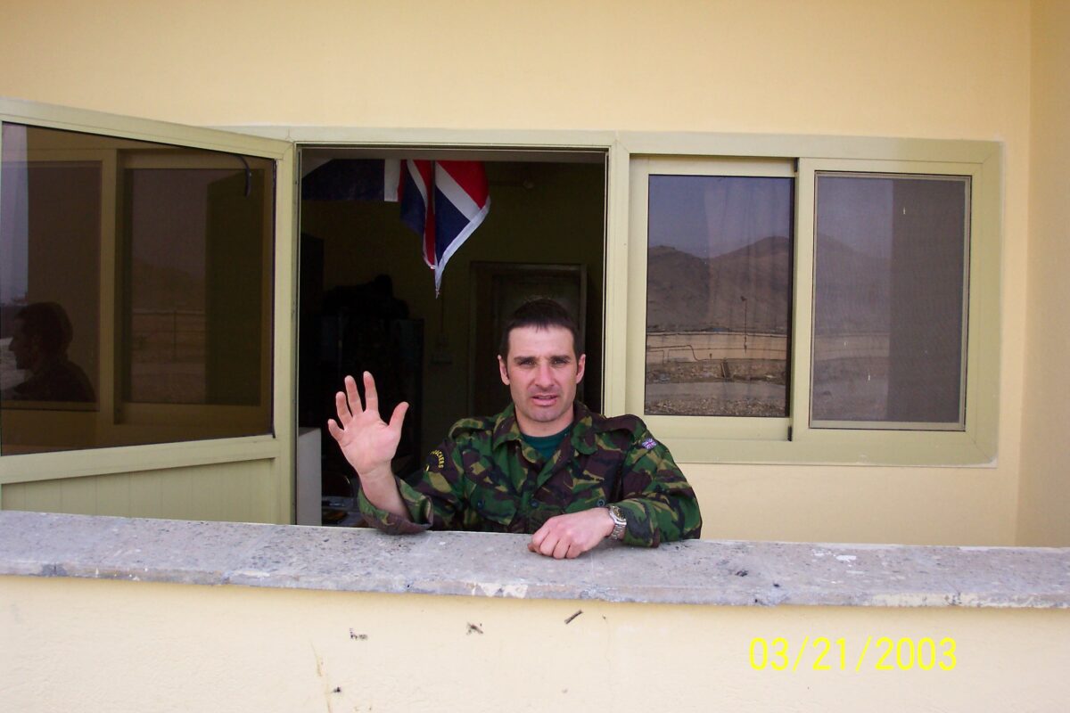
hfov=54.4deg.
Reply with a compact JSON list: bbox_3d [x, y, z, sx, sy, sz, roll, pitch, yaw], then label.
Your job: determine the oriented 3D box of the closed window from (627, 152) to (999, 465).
[{"bbox_3d":[0.828,-0.167,3.197,1.148,0.995,0.100,1,2,2],"label":"closed window"}]

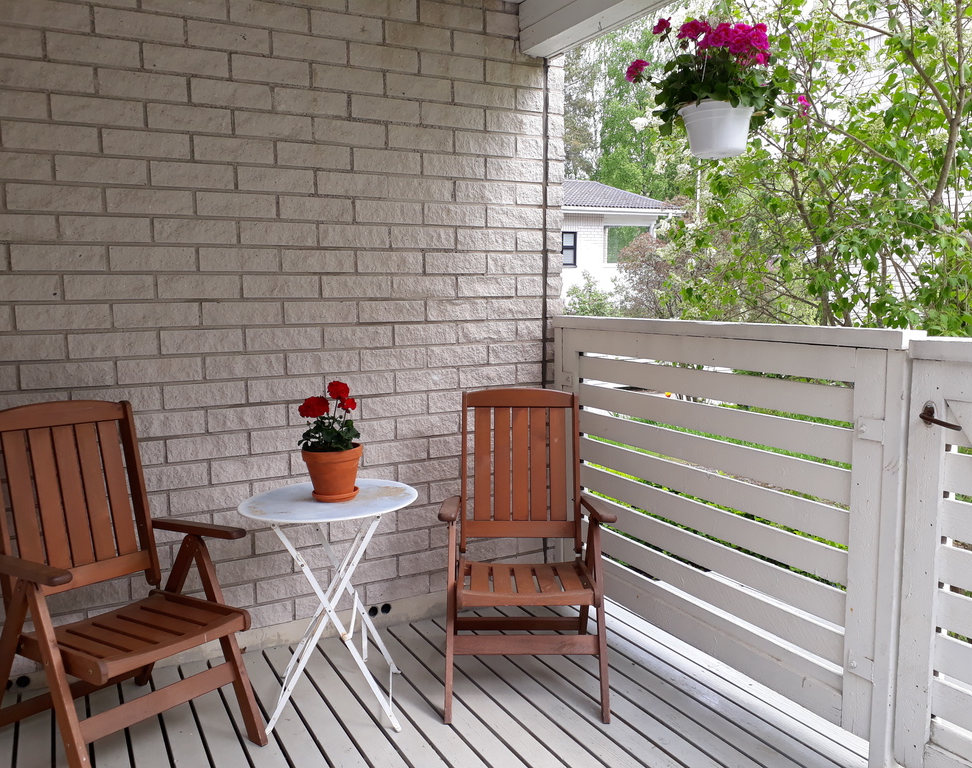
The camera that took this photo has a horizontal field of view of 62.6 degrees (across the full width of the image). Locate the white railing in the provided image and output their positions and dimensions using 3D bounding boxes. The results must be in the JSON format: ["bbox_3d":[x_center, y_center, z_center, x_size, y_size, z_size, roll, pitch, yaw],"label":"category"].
[{"bbox_3d":[0.761,0.415,2.981,0.100,1.290,1.760,-4,7,-26],"label":"white railing"}]

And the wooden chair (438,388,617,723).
[{"bbox_3d":[0.136,0.565,2.904,0.585,1.030,0.720,-1,6,1],"label":"wooden chair"}]

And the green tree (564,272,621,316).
[{"bbox_3d":[3.170,-2.239,24.000,1.750,2.300,1.750,-1,6,0],"label":"green tree"}]

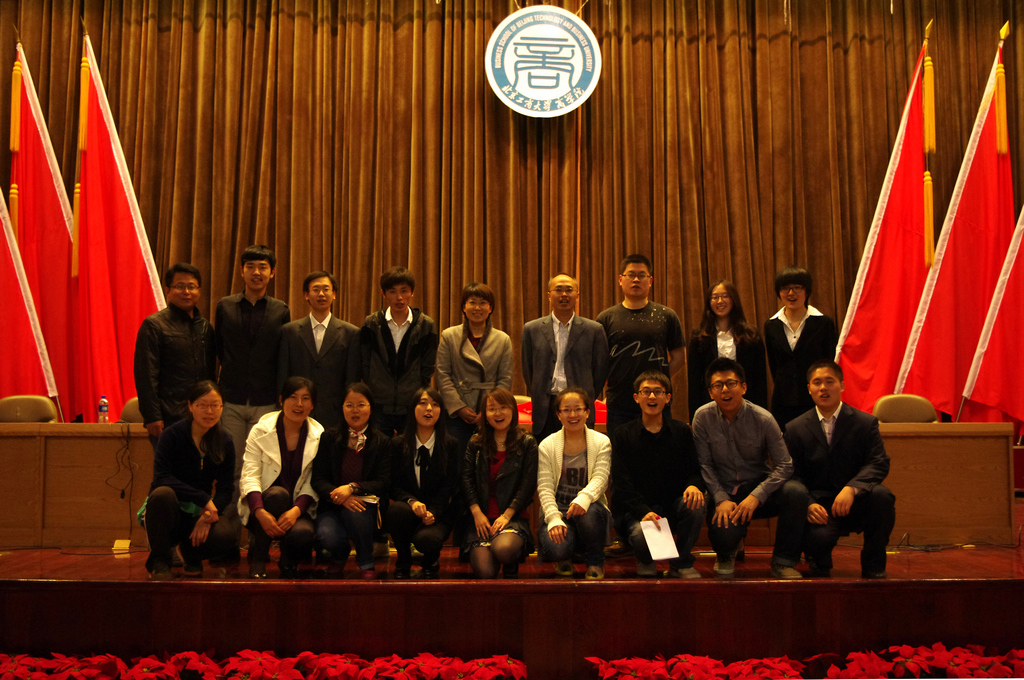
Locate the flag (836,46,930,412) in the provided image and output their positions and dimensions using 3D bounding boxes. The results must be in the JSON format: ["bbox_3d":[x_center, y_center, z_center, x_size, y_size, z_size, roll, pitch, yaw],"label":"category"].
[{"bbox_3d":[2.784,-0.841,8.292,0.786,2.777,0.400,0,-5,0],"label":"flag"}]

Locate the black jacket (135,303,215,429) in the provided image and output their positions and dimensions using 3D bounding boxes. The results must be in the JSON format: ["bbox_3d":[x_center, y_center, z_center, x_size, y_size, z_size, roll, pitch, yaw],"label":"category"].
[{"bbox_3d":[-2.022,0.158,6.657,0.480,0.731,0.310,2,-5,-22],"label":"black jacket"}]

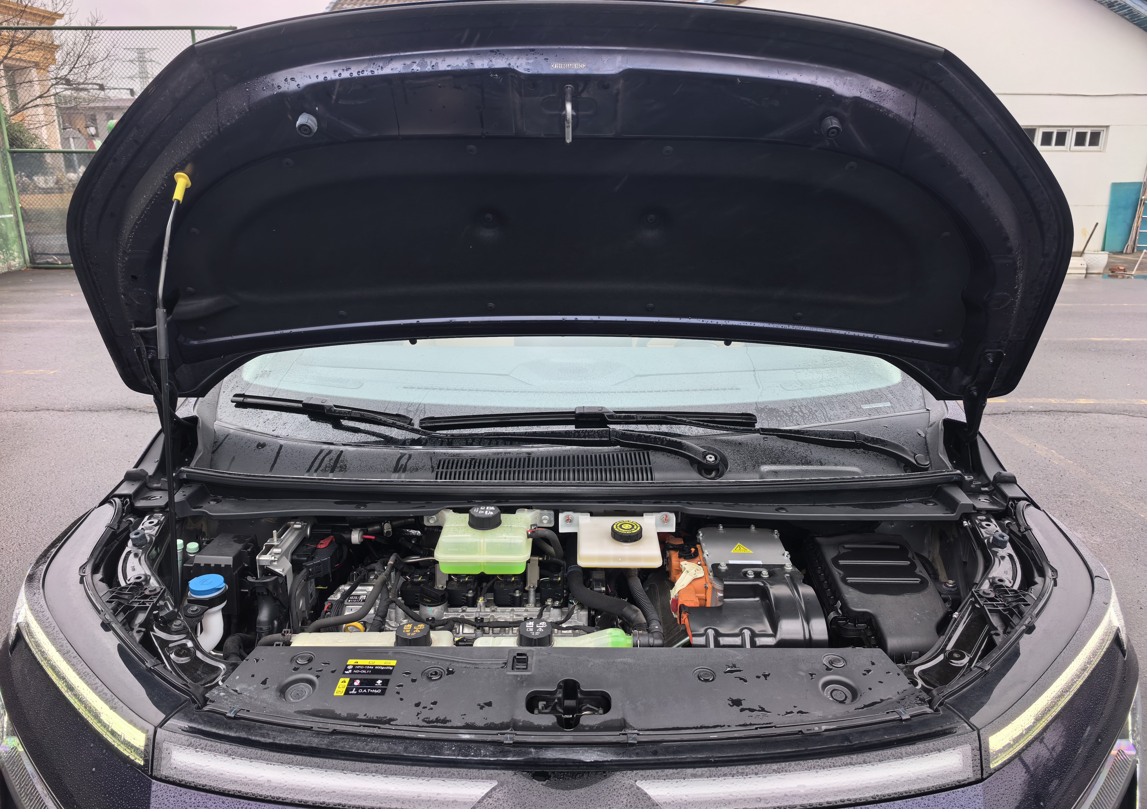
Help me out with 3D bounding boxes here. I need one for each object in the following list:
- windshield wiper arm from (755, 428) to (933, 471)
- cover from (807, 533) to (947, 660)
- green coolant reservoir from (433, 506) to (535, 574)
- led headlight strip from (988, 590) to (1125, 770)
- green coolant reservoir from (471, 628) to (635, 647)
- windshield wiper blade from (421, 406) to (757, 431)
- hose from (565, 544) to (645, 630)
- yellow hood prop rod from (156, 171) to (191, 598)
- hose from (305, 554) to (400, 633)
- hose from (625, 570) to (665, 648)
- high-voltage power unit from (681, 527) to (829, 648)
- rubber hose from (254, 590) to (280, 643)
[{"bbox_3d":[0.493,0.077,1.460,0.300,0.036,0.036,12,18,16],"label":"windshield wiper arm"},{"bbox_3d":[0.503,0.359,1.349,0.195,0.150,0.270,0,23,0],"label":"cover"},{"bbox_3d":[-0.139,0.215,1.241,0.140,0.088,0.110,0,15,0],"label":"green coolant reservoir"},{"bbox_3d":[0.661,0.370,1.071,0.380,0.075,0.055,-12,19,-37],"label":"led headlight strip"},{"bbox_3d":[-0.030,0.390,1.133,0.215,0.115,0.105,0,15,0],"label":"green coolant reservoir"},{"bbox_3d":[0.030,0.027,1.540,0.650,0.038,0.042,0,15,0],"label":"windshield wiper blade"},{"bbox_3d":[0.048,0.277,1.210,0.115,0.095,0.130,0,15,0],"label":"hose"},{"bbox_3d":[-0.585,-0.009,1.160,0.045,0.640,0.036,7,13,-2],"label":"yellow hood prop rod"},{"bbox_3d":[-0.332,0.285,1.200,0.125,0.095,0.120,0,15,0],"label":"hose"},{"bbox_3d":[0.106,0.297,1.165,0.054,0.090,0.100,0,15,0],"label":"hose"},{"bbox_3d":[0.290,0.349,1.340,0.205,0.165,0.265,0,20,0],"label":"high-voltage power unit"},{"bbox_3d":[-0.463,0.318,1.200,0.035,0.080,0.036,0,15,0],"label":"rubber hose"}]

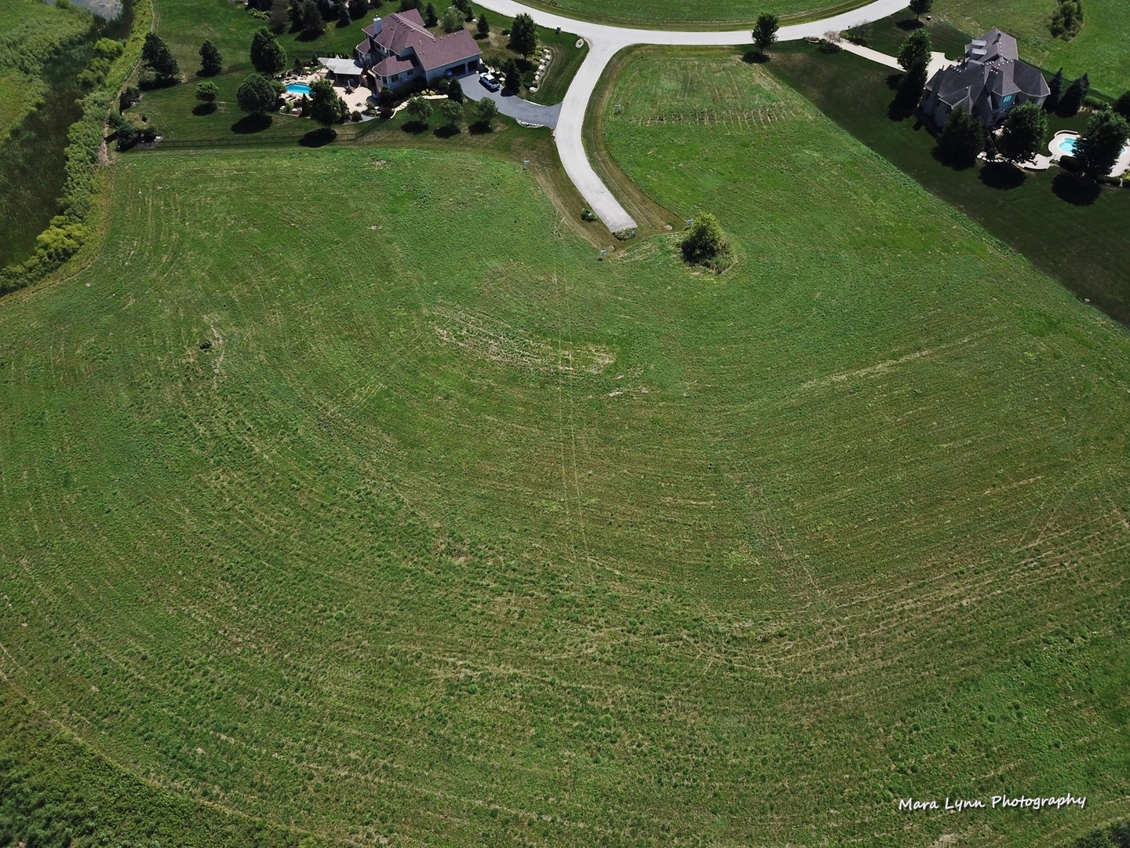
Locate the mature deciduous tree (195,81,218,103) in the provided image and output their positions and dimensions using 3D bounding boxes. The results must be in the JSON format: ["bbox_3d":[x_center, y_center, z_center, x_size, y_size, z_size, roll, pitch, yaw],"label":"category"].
[{"bbox_3d":[-79.550,-73.650,188.990,4.950,5.140,4.950,0,50,0],"label":"mature deciduous tree"}]

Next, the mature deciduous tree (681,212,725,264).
[{"bbox_3d":[23.353,-31.765,141.965,6.600,7.680,6.600,0,47,0],"label":"mature deciduous tree"}]

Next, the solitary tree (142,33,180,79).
[{"bbox_3d":[-88.082,-80.188,185.548,6.600,9.636,6.600,0,47,0],"label":"solitary tree"}]

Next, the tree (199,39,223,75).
[{"bbox_3d":[-82.030,-84.850,196.620,4.440,7.830,4.440,0,50,0],"label":"tree"}]

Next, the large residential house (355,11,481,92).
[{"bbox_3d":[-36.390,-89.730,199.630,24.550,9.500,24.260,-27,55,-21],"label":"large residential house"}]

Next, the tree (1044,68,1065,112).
[{"bbox_3d":[103.100,-70.840,178.689,4.300,8.207,4.300,0,47,0],"label":"tree"}]

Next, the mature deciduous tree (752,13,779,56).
[{"bbox_3d":[46.041,-89.449,195.298,6.000,9.062,6.000,0,47,0],"label":"mature deciduous tree"}]

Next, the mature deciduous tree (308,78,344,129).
[{"bbox_3d":[-50.700,-67.630,179.940,6.460,11.260,6.460,0,50,0],"label":"mature deciduous tree"}]

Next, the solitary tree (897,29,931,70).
[{"bbox_3d":[80.570,-85.900,196.010,7.140,10.110,7.140,0,50,0],"label":"solitary tree"}]

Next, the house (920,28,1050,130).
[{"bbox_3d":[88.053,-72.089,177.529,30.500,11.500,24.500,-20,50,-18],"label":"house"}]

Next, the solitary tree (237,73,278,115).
[{"bbox_3d":[-63.071,-67.020,173.877,8.200,8.801,8.200,0,47,0],"label":"solitary tree"}]

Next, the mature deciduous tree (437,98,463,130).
[{"bbox_3d":[-24.410,-66.660,182.480,5.450,6.120,5.450,0,50,0],"label":"mature deciduous tree"}]

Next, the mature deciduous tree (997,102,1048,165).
[{"bbox_3d":[91.590,-58.270,170.900,8.420,13.070,8.420,0,50,0],"label":"mature deciduous tree"}]

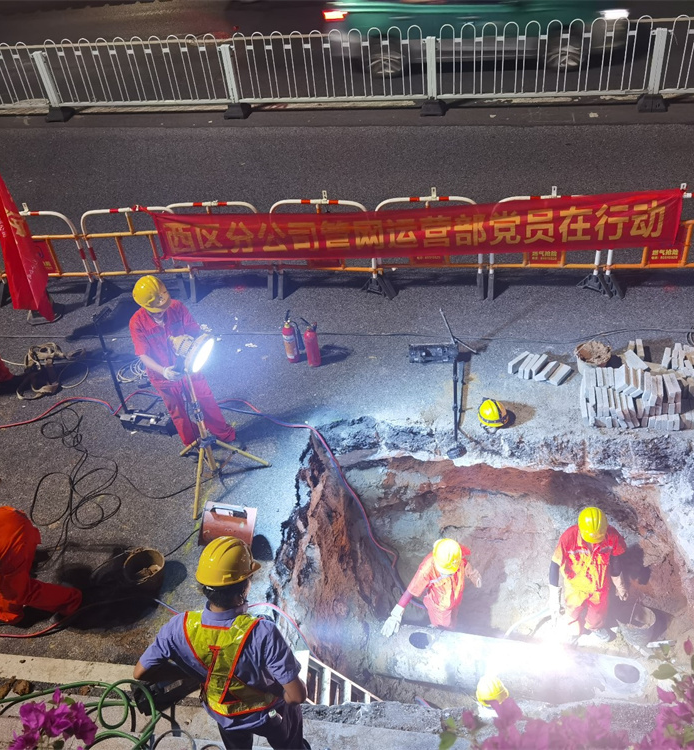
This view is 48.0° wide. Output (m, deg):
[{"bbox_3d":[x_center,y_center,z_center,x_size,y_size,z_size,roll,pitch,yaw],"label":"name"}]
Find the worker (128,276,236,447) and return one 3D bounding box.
[{"bbox_3d":[-1.158,-0.017,5.644,0.540,1.530,0.520,-25,43,-21],"label":"worker"}]

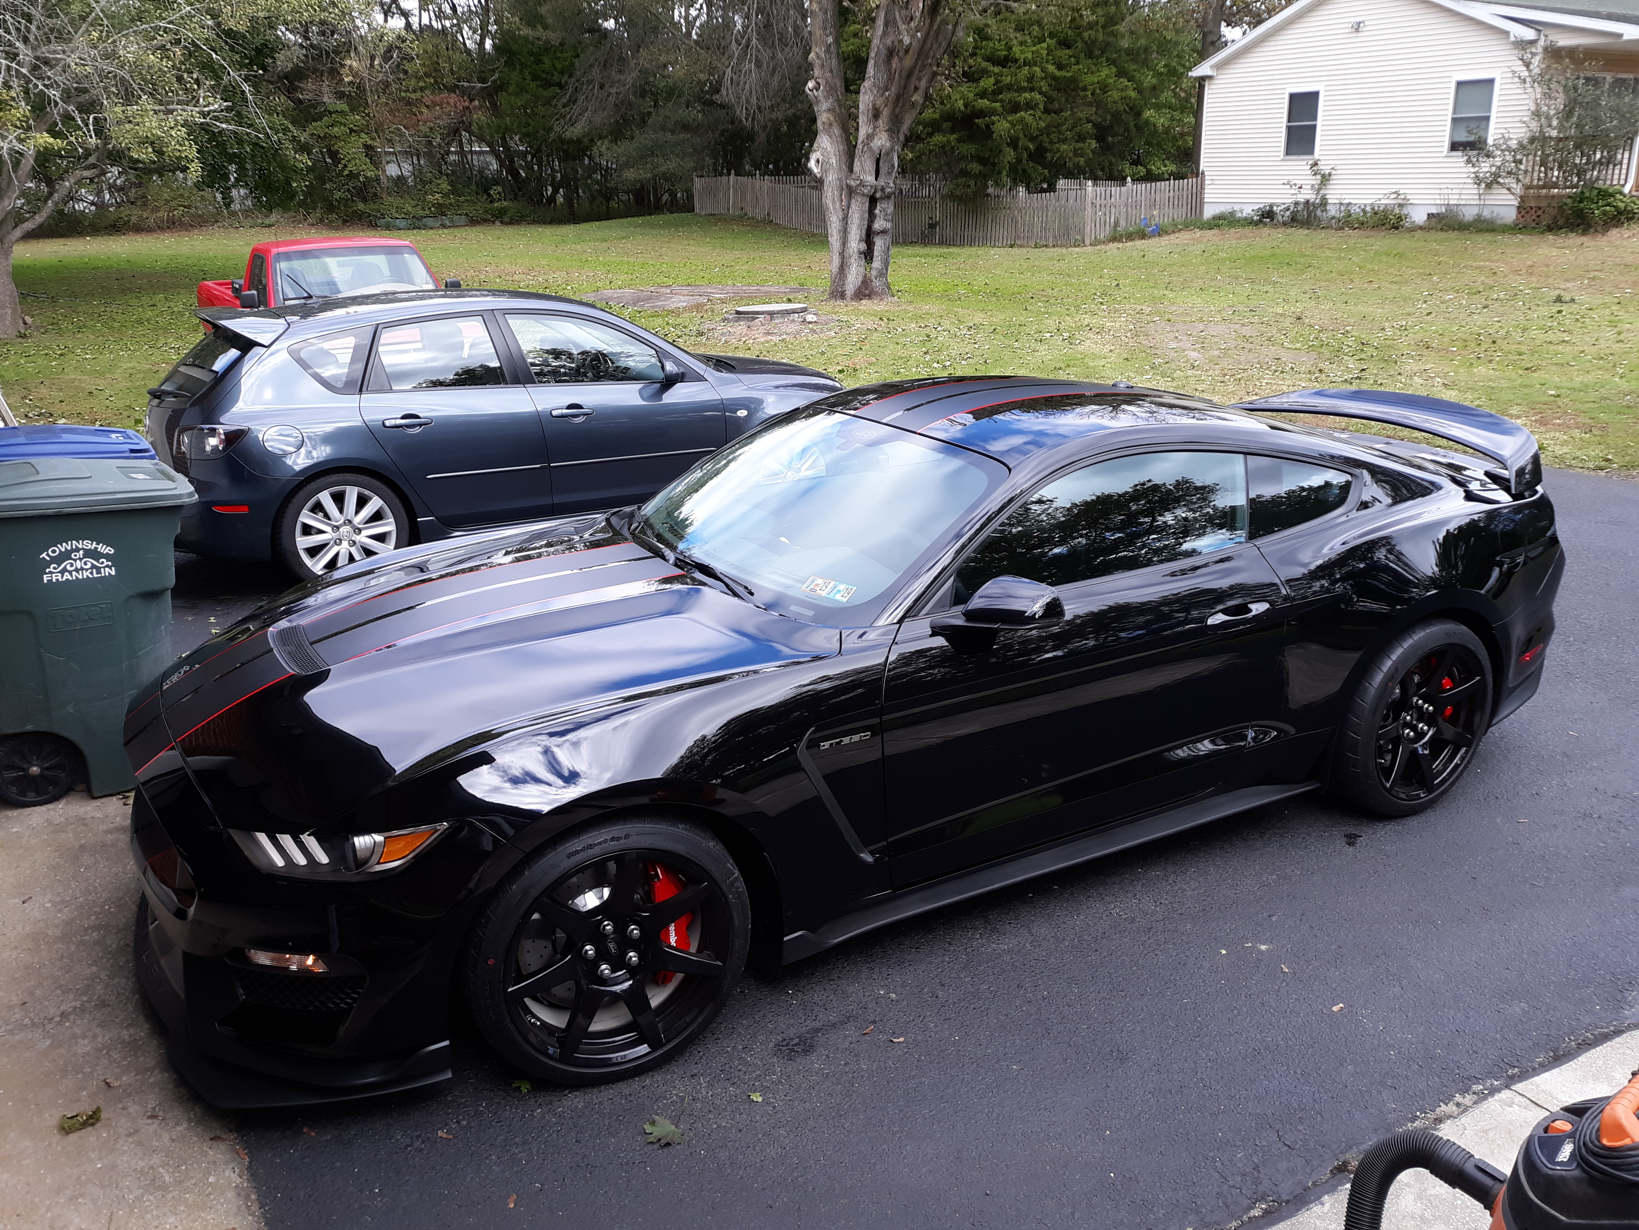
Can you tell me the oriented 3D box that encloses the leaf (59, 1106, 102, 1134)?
[{"bbox_3d":[-1.610,1.103,2.887,0.060,0.028,0.095,13,22,40],"label":"leaf"}]

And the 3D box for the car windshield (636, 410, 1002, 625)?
[{"bbox_3d":[-0.050,-0.350,3.951,0.770,0.110,1.500,-37,29,-17],"label":"car windshield"}]

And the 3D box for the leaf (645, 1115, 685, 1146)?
[{"bbox_3d":[-0.333,1.104,2.834,0.090,0.020,0.085,-1,16,0],"label":"leaf"}]

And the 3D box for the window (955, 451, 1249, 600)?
[{"bbox_3d":[0.790,-0.271,3.625,1.135,0.349,0.050,-10,-16,-27],"label":"window"}]

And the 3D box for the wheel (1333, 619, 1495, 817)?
[{"bbox_3d":[1.857,0.302,4.314,0.672,0.672,0.315,-10,19,-28],"label":"wheel"}]

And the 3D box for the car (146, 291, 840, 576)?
[{"bbox_3d":[-1.640,-1.214,8.169,4.490,1.470,1.770,-8,18,-23],"label":"car"}]

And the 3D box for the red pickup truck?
[{"bbox_3d":[-4.791,-2.927,13.123,1.800,1.660,4.700,-12,20,-32],"label":"red pickup truck"}]

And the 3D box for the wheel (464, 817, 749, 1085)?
[{"bbox_3d":[-0.500,0.717,3.022,0.668,0.668,0.305,-10,19,-28],"label":"wheel"}]

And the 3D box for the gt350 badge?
[{"bbox_3d":[0.062,0.295,3.112,0.145,0.020,0.008,-10,19,-28],"label":"gt350 badge"}]

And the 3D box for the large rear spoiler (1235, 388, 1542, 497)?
[{"bbox_3d":[2.124,-0.732,5.139,0.450,0.260,1.460,-10,19,-28],"label":"large rear spoiler"}]

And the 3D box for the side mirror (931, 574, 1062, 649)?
[{"bbox_3d":[0.438,-0.002,3.251,0.180,0.150,0.260,-10,19,-28],"label":"side mirror"}]

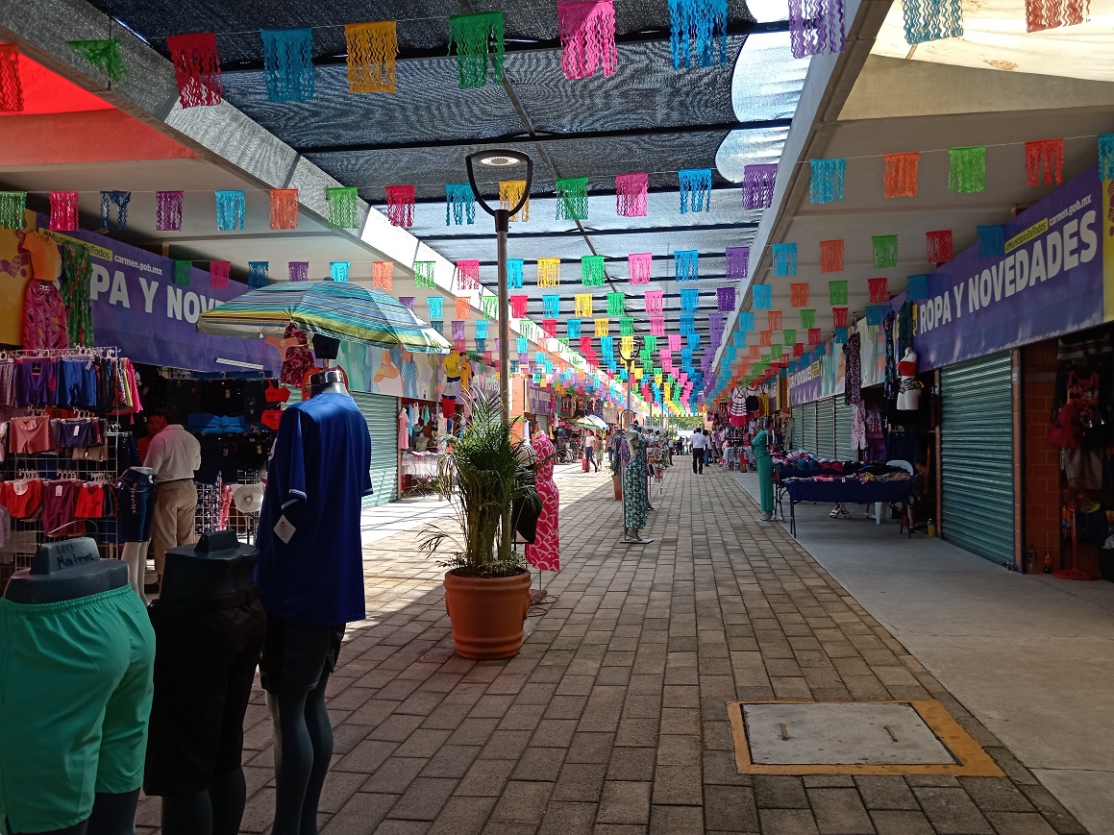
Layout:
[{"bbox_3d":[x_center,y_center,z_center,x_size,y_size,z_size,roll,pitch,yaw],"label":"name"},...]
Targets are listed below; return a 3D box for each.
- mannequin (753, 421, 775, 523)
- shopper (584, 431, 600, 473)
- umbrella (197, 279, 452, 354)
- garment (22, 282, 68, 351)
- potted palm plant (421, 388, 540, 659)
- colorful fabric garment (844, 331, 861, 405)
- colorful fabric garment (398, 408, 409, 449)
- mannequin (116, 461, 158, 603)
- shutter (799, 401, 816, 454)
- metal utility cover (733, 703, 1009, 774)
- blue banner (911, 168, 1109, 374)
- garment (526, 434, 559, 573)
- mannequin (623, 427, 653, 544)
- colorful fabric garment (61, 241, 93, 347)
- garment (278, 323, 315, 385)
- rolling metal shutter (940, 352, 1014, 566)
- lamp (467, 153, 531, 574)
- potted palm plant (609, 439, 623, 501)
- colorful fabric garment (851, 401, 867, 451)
[{"bbox_3d":[3.401,0.899,14.264,0.360,1.639,0.400,0,-1,0],"label":"mannequin"},{"bbox_3d":[1.333,1.288,33.000,0.520,1.630,0.480,0,-1,-23],"label":"shopper"},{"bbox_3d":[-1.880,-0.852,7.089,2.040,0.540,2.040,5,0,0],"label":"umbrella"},{"bbox_3d":[-4.953,-0.972,8.400,0.200,0.700,0.420,0,-1,9],"label":"garment"},{"bbox_3d":[-0.491,0.674,5.689,0.760,1.680,0.740,-1,-1,9],"label":"potted palm plant"},{"bbox_3d":[5.546,-0.928,16.277,0.200,1.370,0.380,1,-2,-44],"label":"colorful fabric garment"},{"bbox_3d":[-3.229,0.243,18.358,0.320,0.894,0.200,0,-1,-28],"label":"colorful fabric garment"},{"bbox_3d":[-3.407,0.971,7.071,0.330,1.151,0.320,0,-1,-9],"label":"mannequin"},{"bbox_3d":[7.434,0.727,25.600,0.120,2.420,2.800,0,-1,9],"label":"shutter"},{"bbox_3d":[1.365,1.489,4.057,1.080,0.040,1.010,0,-1,5],"label":"metal utility cover"},{"bbox_3d":[4.784,-1.341,9.815,0.060,1.297,5.909,-1,-1,9],"label":"blue banner"},{"bbox_3d":[-0.140,0.751,7.677,0.300,1.263,0.350,0,-1,-15],"label":"garment"},{"bbox_3d":[1.085,0.888,11.750,0.380,1.570,0.400,0,-1,16],"label":"mannequin"},{"bbox_3d":[-4.923,-1.252,8.900,0.150,1.070,0.380,0,-1,9],"label":"colorful fabric garment"},{"bbox_3d":[-1.859,-0.450,6.200,0.260,0.450,0.100,0,-1,-11],"label":"garment"},{"bbox_3d":[5.190,0.457,10.846,0.120,2.380,2.820,0,-1,9],"label":"rolling metal shutter"},{"bbox_3d":[-0.413,-0.188,6.550,0.500,3.520,0.470,0,-1,-6],"label":"lamp"},{"bbox_3d":[1.451,1.103,19.012,0.720,1.380,0.720,-1,-1,9],"label":"potted palm plant"},{"bbox_3d":[5.767,0.151,16.600,0.340,0.950,0.150,-1,-1,23],"label":"colorful fabric garment"}]

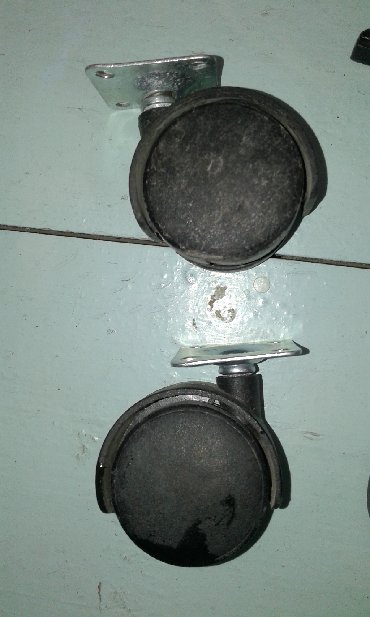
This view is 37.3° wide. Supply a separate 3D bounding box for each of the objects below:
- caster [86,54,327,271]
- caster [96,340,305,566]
[{"bbox_3d":[0.007,-0.042,0.177,0.067,0.042,0.060,-4,92,3],"label":"caster"},{"bbox_3d":[0.006,0.045,0.177,0.067,0.042,0.060,-5,91,2],"label":"caster"}]

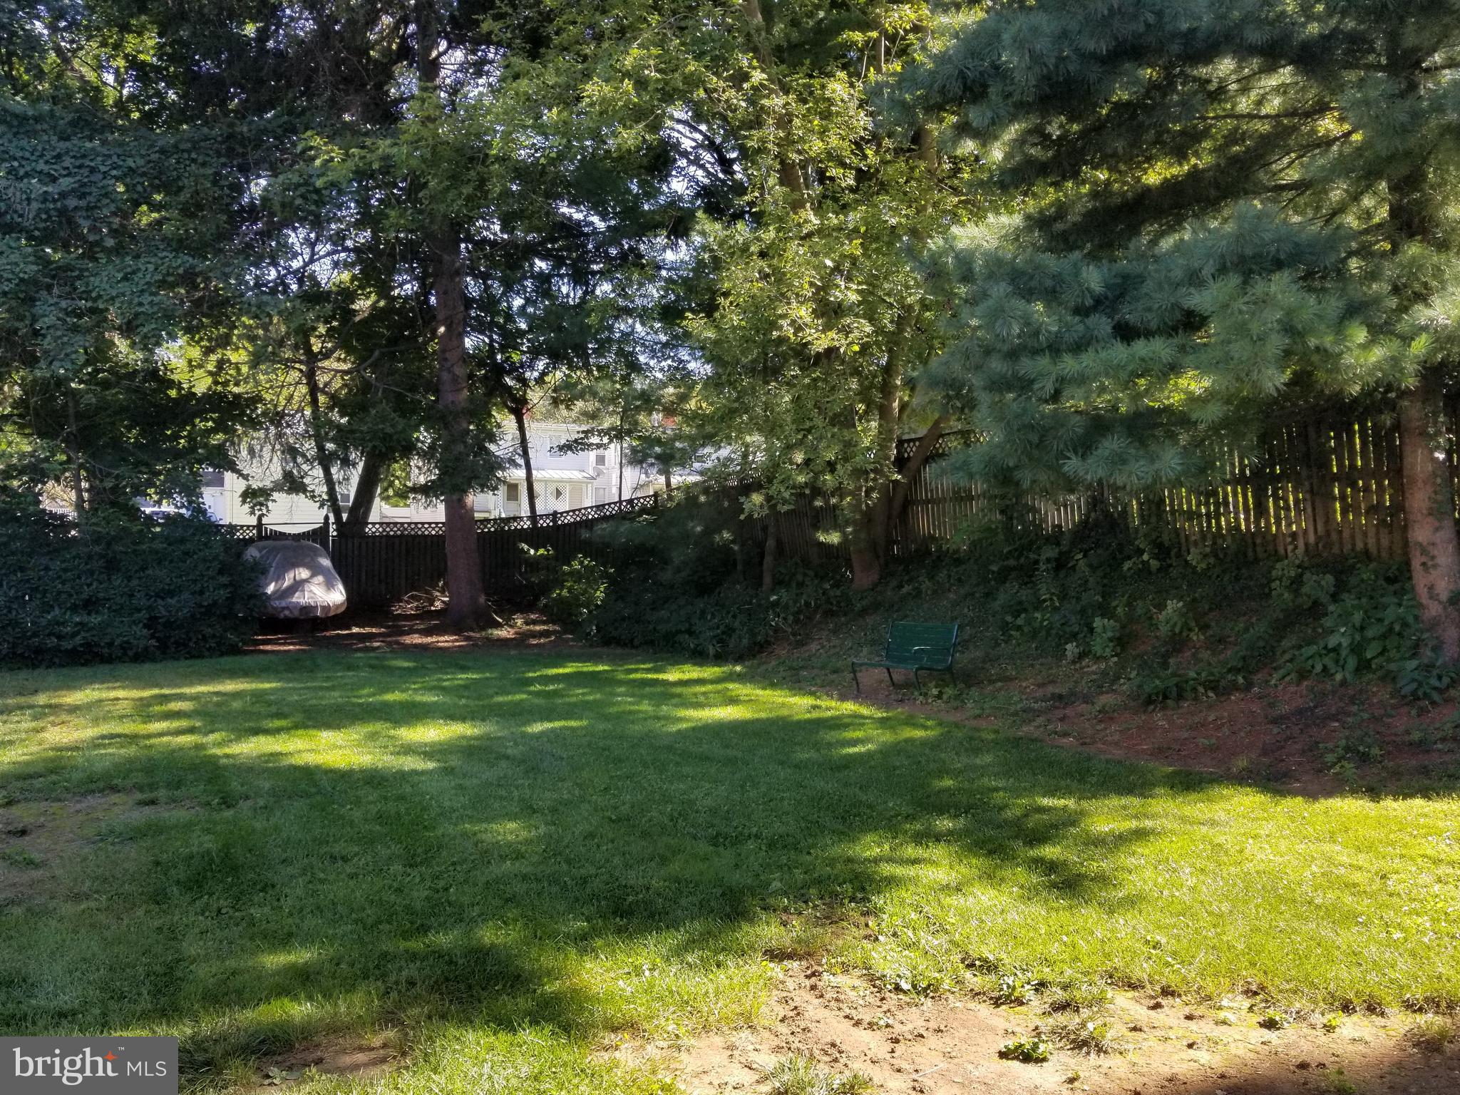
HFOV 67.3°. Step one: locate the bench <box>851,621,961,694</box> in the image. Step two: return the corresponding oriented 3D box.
[{"bbox_3d":[2.130,1.320,13.300,0.640,0.820,1.220,-2,0,-32],"label":"bench"}]

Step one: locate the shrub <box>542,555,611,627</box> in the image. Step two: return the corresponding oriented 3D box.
[{"bbox_3d":[-2.870,0.810,20.400,1.300,1.340,1.250,-1,0,0],"label":"shrub"}]

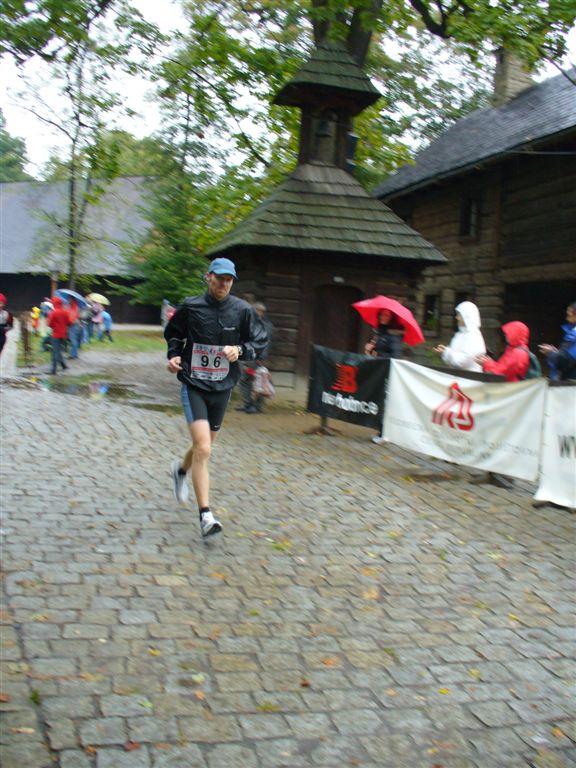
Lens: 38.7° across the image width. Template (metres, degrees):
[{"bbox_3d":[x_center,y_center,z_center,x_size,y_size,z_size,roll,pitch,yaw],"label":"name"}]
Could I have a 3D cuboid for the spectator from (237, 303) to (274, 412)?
[{"bbox_3d":[-0.473,-0.394,12.413,0.450,1.650,0.550,0,5,-30],"label":"spectator"}]

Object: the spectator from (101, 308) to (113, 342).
[{"bbox_3d":[-8.291,-2.672,37.500,0.400,1.550,0.500,1,5,-25],"label":"spectator"}]

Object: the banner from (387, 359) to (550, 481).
[{"bbox_3d":[1.764,0.326,8.653,0.120,0.950,2.630,0,5,-25],"label":"banner"}]

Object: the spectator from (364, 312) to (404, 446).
[{"bbox_3d":[1.204,-0.123,10.071,0.400,1.630,0.500,-1,6,-37],"label":"spectator"}]

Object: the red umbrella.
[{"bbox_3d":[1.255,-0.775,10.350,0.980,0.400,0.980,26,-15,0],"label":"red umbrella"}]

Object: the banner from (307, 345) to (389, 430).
[{"bbox_3d":[0.784,0.092,10.918,0.060,0.920,1.700,0,5,-31],"label":"banner"}]

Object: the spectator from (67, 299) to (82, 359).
[{"bbox_3d":[-6.204,-1.607,23.933,0.420,1.730,0.520,-1,6,-37],"label":"spectator"}]

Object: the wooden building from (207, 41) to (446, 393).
[{"bbox_3d":[0.622,-3.336,16.562,4.110,7.000,3.350,1,4,-15],"label":"wooden building"}]

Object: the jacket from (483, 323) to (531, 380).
[{"bbox_3d":[2.285,-0.236,8.493,0.480,0.820,0.500,3,5,6],"label":"jacket"}]

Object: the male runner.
[{"bbox_3d":[-0.470,0.075,5.320,0.660,1.760,0.850,1,5,-18],"label":"male runner"}]

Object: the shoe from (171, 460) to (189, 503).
[{"bbox_3d":[-0.743,0.667,5.620,0.105,0.290,0.120,-10,-1,-28],"label":"shoe"}]

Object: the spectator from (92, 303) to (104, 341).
[{"bbox_3d":[-8.501,-2.710,36.918,0.400,1.660,0.500,-1,6,-37],"label":"spectator"}]

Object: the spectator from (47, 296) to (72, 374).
[{"bbox_3d":[-5.115,-1.111,18.445,0.550,1.710,0.450,6,6,37],"label":"spectator"}]

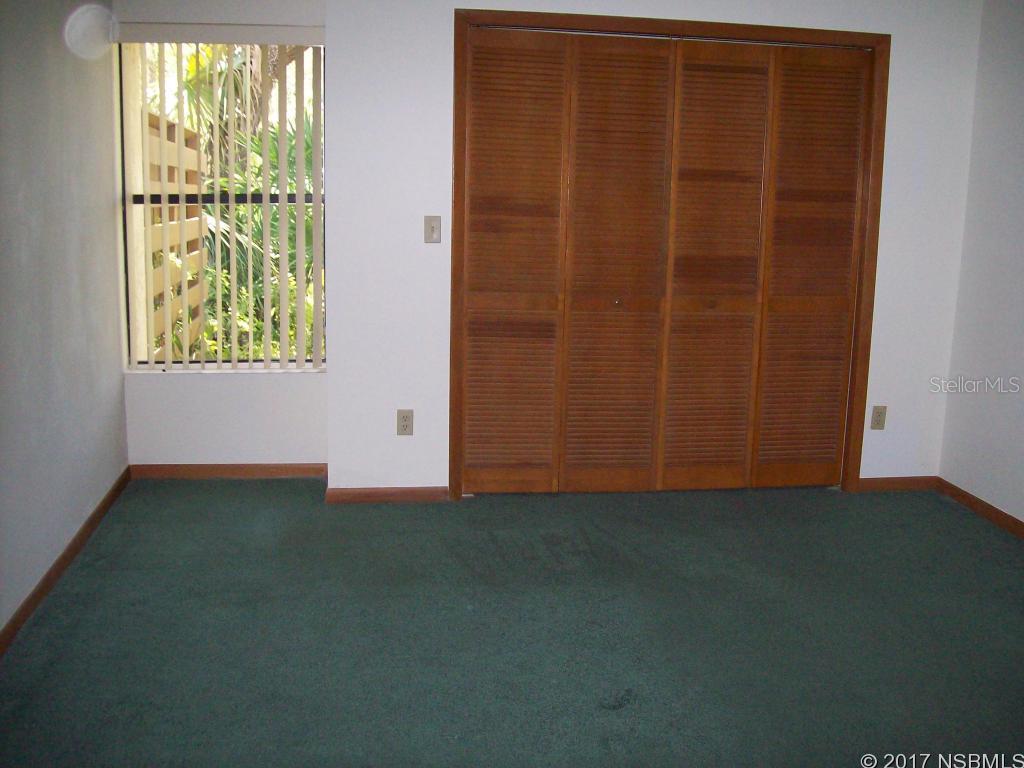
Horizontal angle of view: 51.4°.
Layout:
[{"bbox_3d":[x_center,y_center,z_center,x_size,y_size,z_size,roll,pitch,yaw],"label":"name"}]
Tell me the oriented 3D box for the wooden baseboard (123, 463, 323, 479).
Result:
[{"bbox_3d":[-1.343,0.416,5.067,0.913,0.070,0.016,0,9,-9],"label":"wooden baseboard"}]

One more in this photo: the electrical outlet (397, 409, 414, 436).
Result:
[{"bbox_3d":[-0.468,0.171,4.678,0.070,0.115,0.009,0,9,-9],"label":"electrical outlet"}]

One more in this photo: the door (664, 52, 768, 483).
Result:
[{"bbox_3d":[0.918,-0.505,4.841,0.454,2.015,0.034,0,9,-9],"label":"door"}]

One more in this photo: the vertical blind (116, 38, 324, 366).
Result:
[{"bbox_3d":[-1.313,-0.797,4.874,0.901,1.467,0.090,0,9,-9],"label":"vertical blind"}]

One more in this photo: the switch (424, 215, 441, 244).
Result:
[{"bbox_3d":[-0.339,-0.660,4.558,0.070,0.115,0.009,0,9,-9],"label":"switch"}]

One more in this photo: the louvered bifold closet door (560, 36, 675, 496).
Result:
[{"bbox_3d":[0.462,-0.503,4.769,0.469,2.015,0.034,0,9,-9],"label":"louvered bifold closet door"}]

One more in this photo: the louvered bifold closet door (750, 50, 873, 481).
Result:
[{"bbox_3d":[1.367,-0.506,4.913,0.455,2.015,0.034,0,9,-9],"label":"louvered bifold closet door"}]

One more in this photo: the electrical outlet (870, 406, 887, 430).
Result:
[{"bbox_3d":[1.734,0.162,5.027,0.070,0.115,0.009,0,9,-9],"label":"electrical outlet"}]

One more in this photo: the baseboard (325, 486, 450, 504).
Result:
[{"bbox_3d":[-0.551,0.493,4.715,0.542,0.071,0.016,0,9,-9],"label":"baseboard"}]

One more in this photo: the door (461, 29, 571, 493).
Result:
[{"bbox_3d":[0.013,-0.501,4.698,0.440,2.015,0.034,0,9,-9],"label":"door"}]

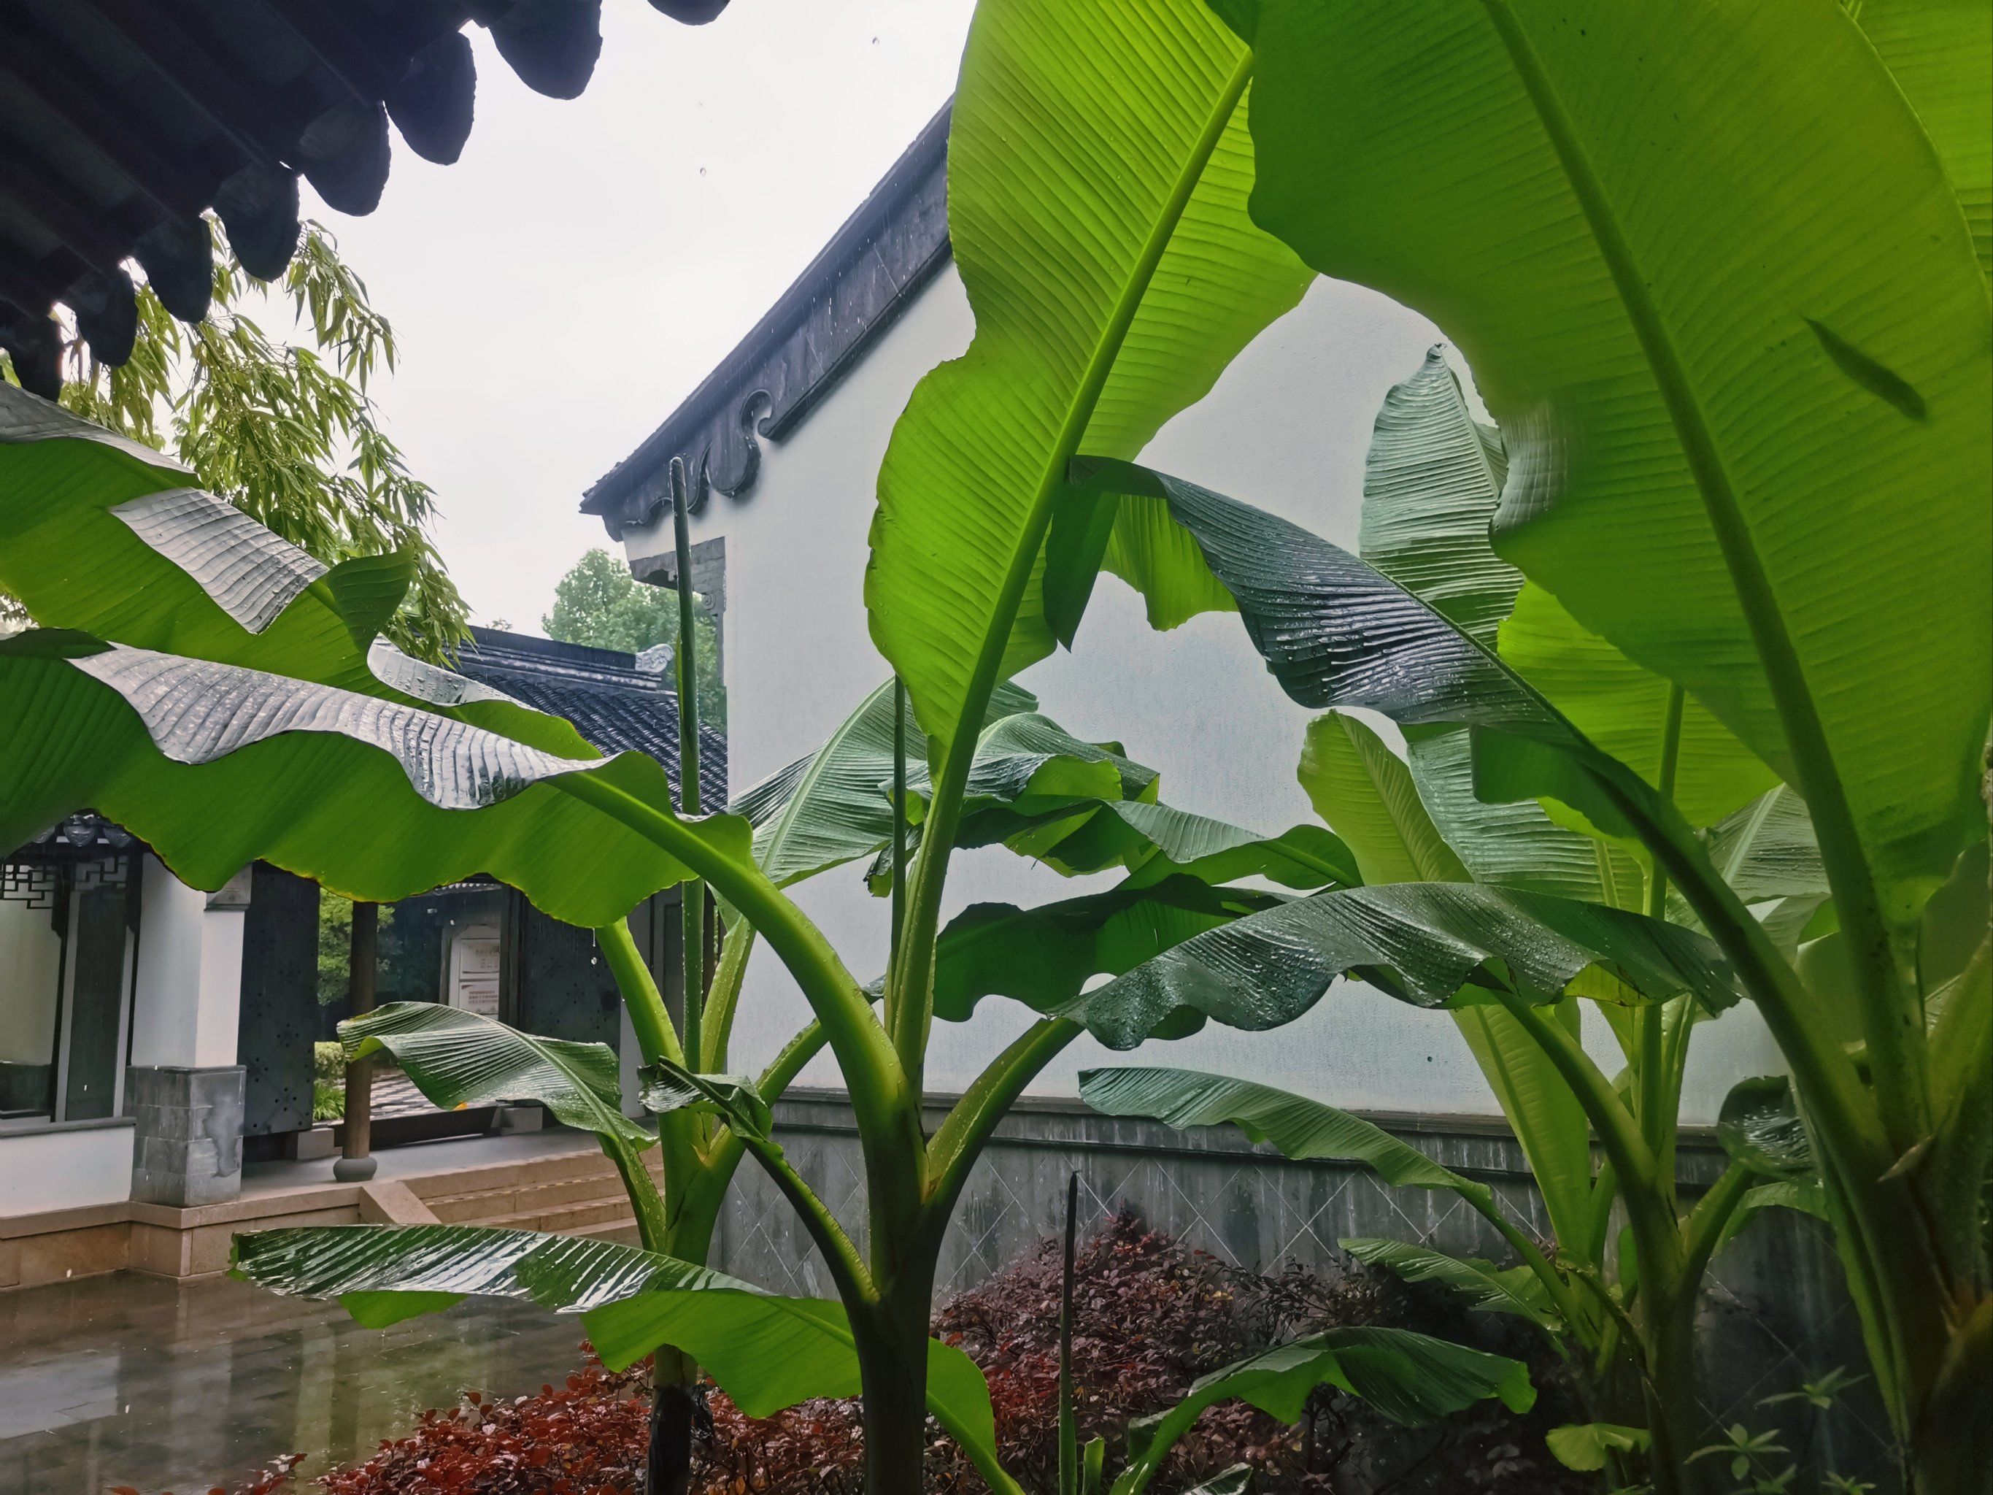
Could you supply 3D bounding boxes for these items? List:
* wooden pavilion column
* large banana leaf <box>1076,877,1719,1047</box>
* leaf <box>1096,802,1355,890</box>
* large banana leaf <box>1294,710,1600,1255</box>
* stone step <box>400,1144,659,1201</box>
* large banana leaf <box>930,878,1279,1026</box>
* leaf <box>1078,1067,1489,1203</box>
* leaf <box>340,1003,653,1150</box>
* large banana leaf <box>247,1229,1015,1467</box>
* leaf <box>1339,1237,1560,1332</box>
[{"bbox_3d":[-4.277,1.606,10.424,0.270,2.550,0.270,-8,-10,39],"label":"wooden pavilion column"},{"bbox_3d":[0.787,0.420,3.050,1.270,0.300,0.420,-1,-8,-6],"label":"large banana leaf"},{"bbox_3d":[0.603,0.254,4.000,0.650,0.210,0.340,-2,-8,5],"label":"leaf"},{"bbox_3d":[1.127,0.588,3.900,0.660,1.300,0.360,-2,-8,0],"label":"large banana leaf"},{"bbox_3d":[-3.109,2.924,10.778,0.320,0.140,2.300,-8,-10,39],"label":"stone step"},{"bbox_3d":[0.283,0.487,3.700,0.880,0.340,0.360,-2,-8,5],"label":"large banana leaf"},{"bbox_3d":[0.721,0.975,3.900,1.000,0.320,0.300,-2,-8,5],"label":"leaf"},{"bbox_3d":[-1.417,0.932,4.400,0.830,0.370,0.360,-1,-8,-6],"label":"leaf"},{"bbox_3d":[-0.762,1.200,3.150,1.450,0.420,0.420,-1,-8,-6],"label":"large banana leaf"},{"bbox_3d":[1.135,1.346,3.900,0.500,0.200,0.260,-1,-8,-6],"label":"leaf"}]

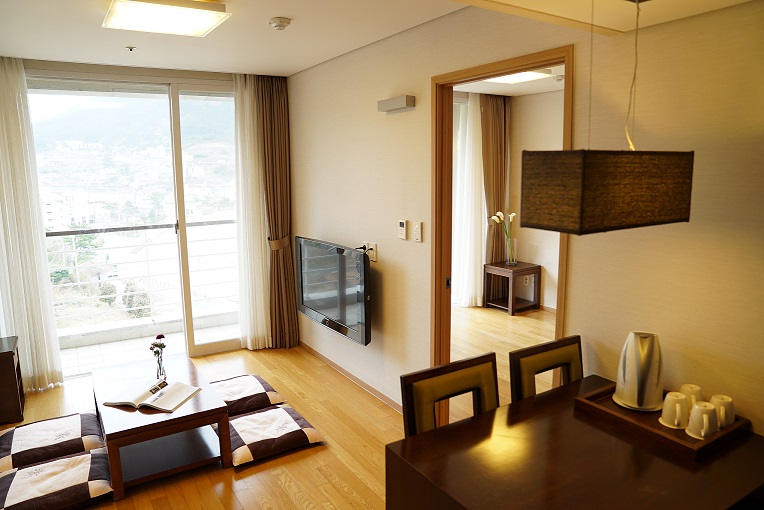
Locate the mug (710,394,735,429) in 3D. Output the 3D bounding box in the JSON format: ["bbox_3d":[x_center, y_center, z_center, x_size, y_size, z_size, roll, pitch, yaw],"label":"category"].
[{"bbox_3d":[1.059,0.493,1.588,0.087,0.085,0.103,3,10,21],"label":"mug"}]

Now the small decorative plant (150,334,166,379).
[{"bbox_3d":[-1.356,0.627,3.084,0.091,0.277,0.091,-7,11,-32],"label":"small decorative plant"}]

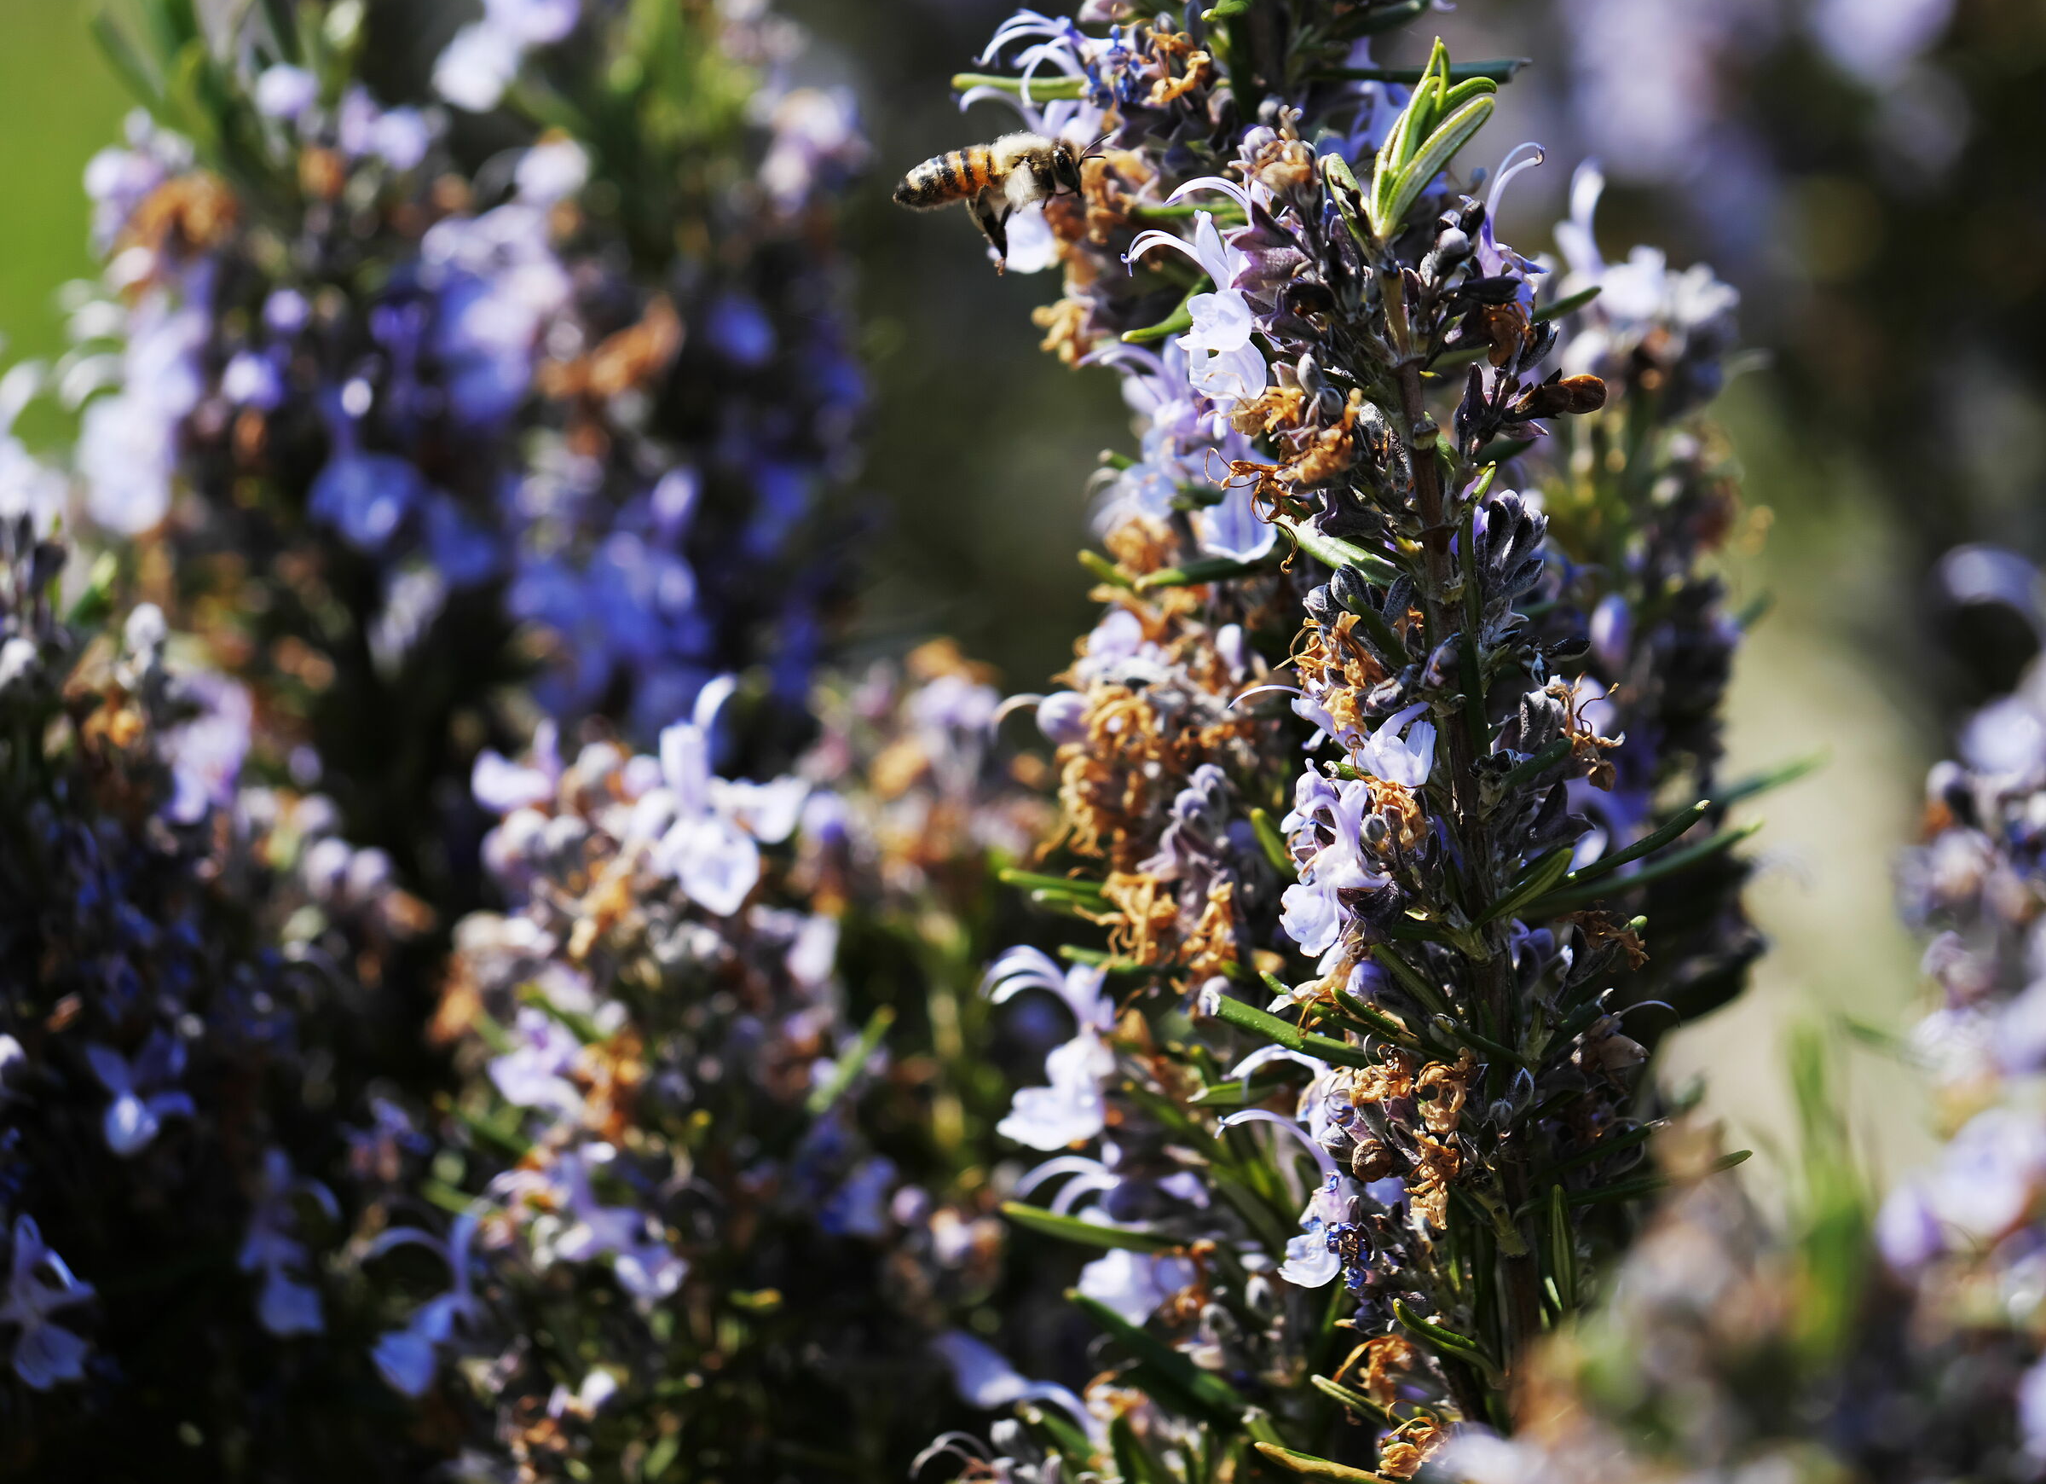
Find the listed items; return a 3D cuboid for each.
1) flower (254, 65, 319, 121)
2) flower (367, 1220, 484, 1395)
[{"bbox_3d":[-0.054,-0.047,1.470,0.004,0.004,0.004,6,11,30],"label":"flower"},{"bbox_3d":[-0.041,0.039,1.395,0.007,0.013,0.007,-4,11,-23],"label":"flower"}]

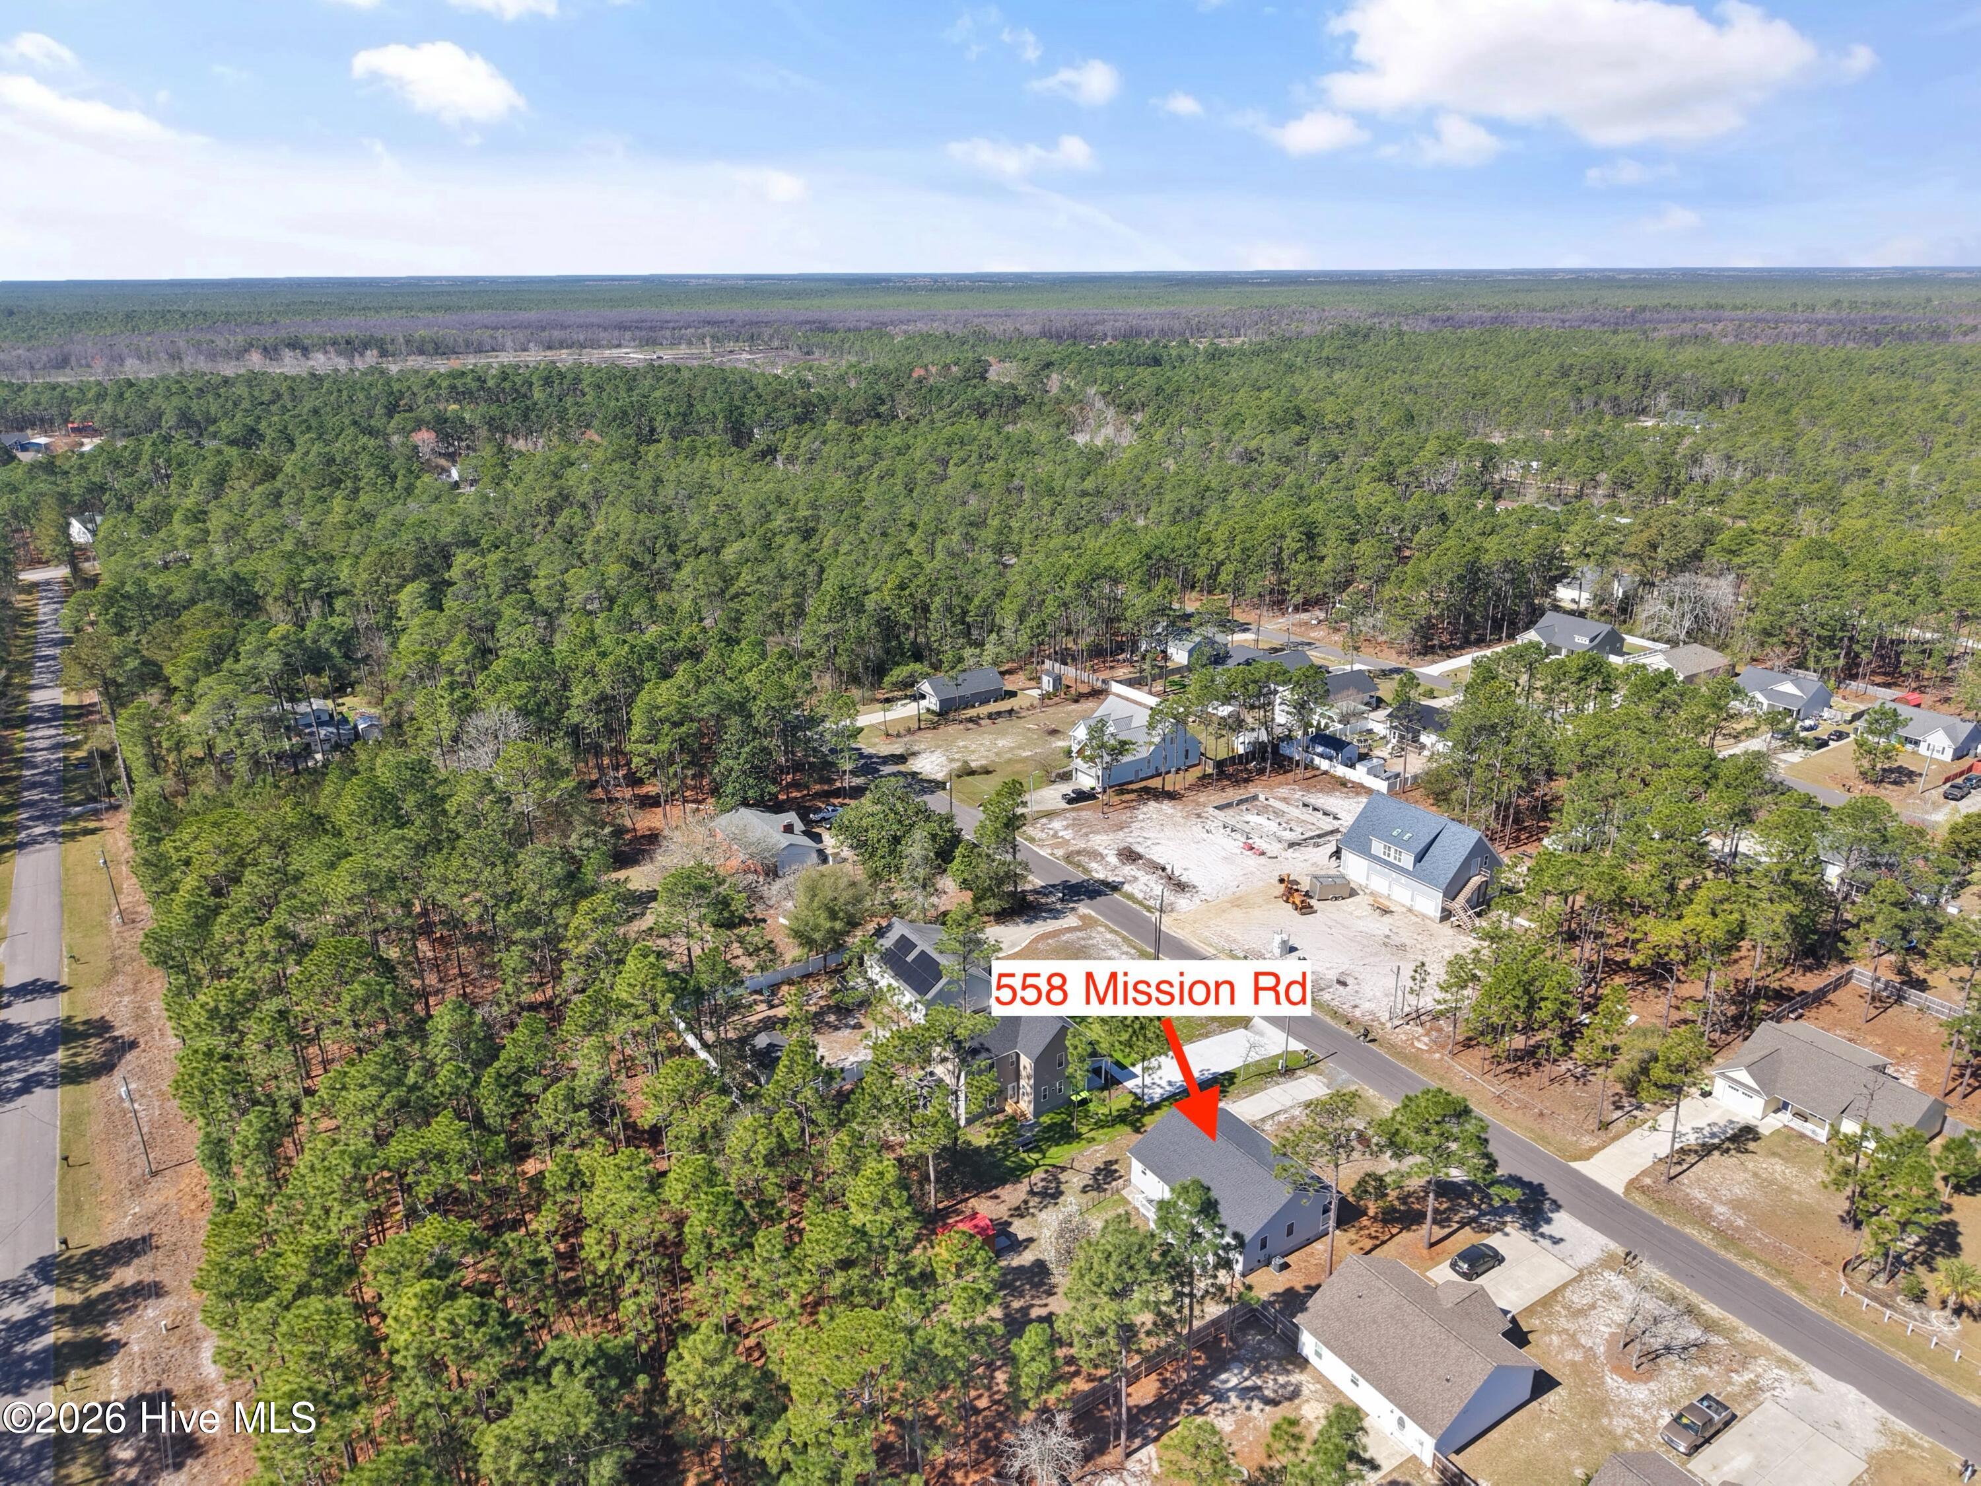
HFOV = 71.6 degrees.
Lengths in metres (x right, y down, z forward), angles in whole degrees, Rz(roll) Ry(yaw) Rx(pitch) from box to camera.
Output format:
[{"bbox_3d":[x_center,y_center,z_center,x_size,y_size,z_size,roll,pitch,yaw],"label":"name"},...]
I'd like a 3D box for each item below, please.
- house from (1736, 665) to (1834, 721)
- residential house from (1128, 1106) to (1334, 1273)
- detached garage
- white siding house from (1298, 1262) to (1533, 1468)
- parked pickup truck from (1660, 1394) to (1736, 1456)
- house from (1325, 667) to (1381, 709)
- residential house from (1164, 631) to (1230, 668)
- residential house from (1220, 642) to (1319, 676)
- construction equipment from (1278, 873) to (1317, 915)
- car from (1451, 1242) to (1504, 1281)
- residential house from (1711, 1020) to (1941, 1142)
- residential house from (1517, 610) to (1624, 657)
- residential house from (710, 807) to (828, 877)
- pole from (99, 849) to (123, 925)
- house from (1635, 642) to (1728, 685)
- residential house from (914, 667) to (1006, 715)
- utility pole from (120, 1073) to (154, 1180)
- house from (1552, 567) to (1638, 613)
[{"bbox_3d":[139.581,-9.190,244.036,12.770,5.980,14.392,-12,22,-30],"label":"house"},{"bbox_3d":[20.268,36.237,114.788,10.660,6.130,14.600,-12,22,-31],"label":"residential house"},{"bbox_3d":[54.470,13.454,173.281,12.090,9.930,16.610,-12,22,-31],"label":"detached garage"},{"bbox_3d":[30.742,42.173,97.524,12.780,5.500,13.020,-12,22,-31],"label":"white siding house"},{"bbox_3d":[47.788,45.961,92.862,5.600,1.780,1.880,-13,23,-32],"label":"parked pickup truck"},{"bbox_3d":[61.978,-9.152,245.903,13.480,5.777,9.527,-12,22,-30],"label":"house"},{"bbox_3d":[41.872,-19.956,277.196,12.190,5.310,8.260,-12,22,-31],"label":"residential house"},{"bbox_3d":[52.424,-15.200,264.073,15.912,5.473,15.203,-12,22,-30],"label":"residential house"},{"bbox_3d":[37.734,18.356,169.686,2.250,3.300,5.900,-8,20,-20],"label":"construction equipment"},{"bbox_3d":[38.392,40.628,108.040,4.300,1.470,1.740,-12,22,-31],"label":"car"},{"bbox_3d":[78.774,31.606,127.509,15.820,5.210,15.730,-12,22,-31],"label":"residential house"},{"bbox_3d":[117.817,-21.613,278.281,16.320,6.680,14.450,-12,22,-31],"label":"residential house"},{"bbox_3d":[-29.806,12.804,185.899,10.743,4.764,16.216,-12,22,-30],"label":"residential house"},{"bbox_3d":[-106.307,17.531,166.118,0.700,9.840,0.500,-13,22,-30],"label":"pole"},{"bbox_3d":[131.997,-15.214,261.437,15.820,5.410,11.500,-12,22,-31],"label":"house"},{"bbox_3d":[-5.604,-10.016,250.938,14.493,5.068,8.919,-13,23,-32],"label":"residential house"},{"bbox_3d":[-74.147,33.383,119.167,0.700,10.092,0.500,-13,22,-30],"label":"utility pole"},{"bbox_3d":[141.063,-36.148,320.261,13.760,6.390,13.760,-11,22,-28],"label":"house"}]

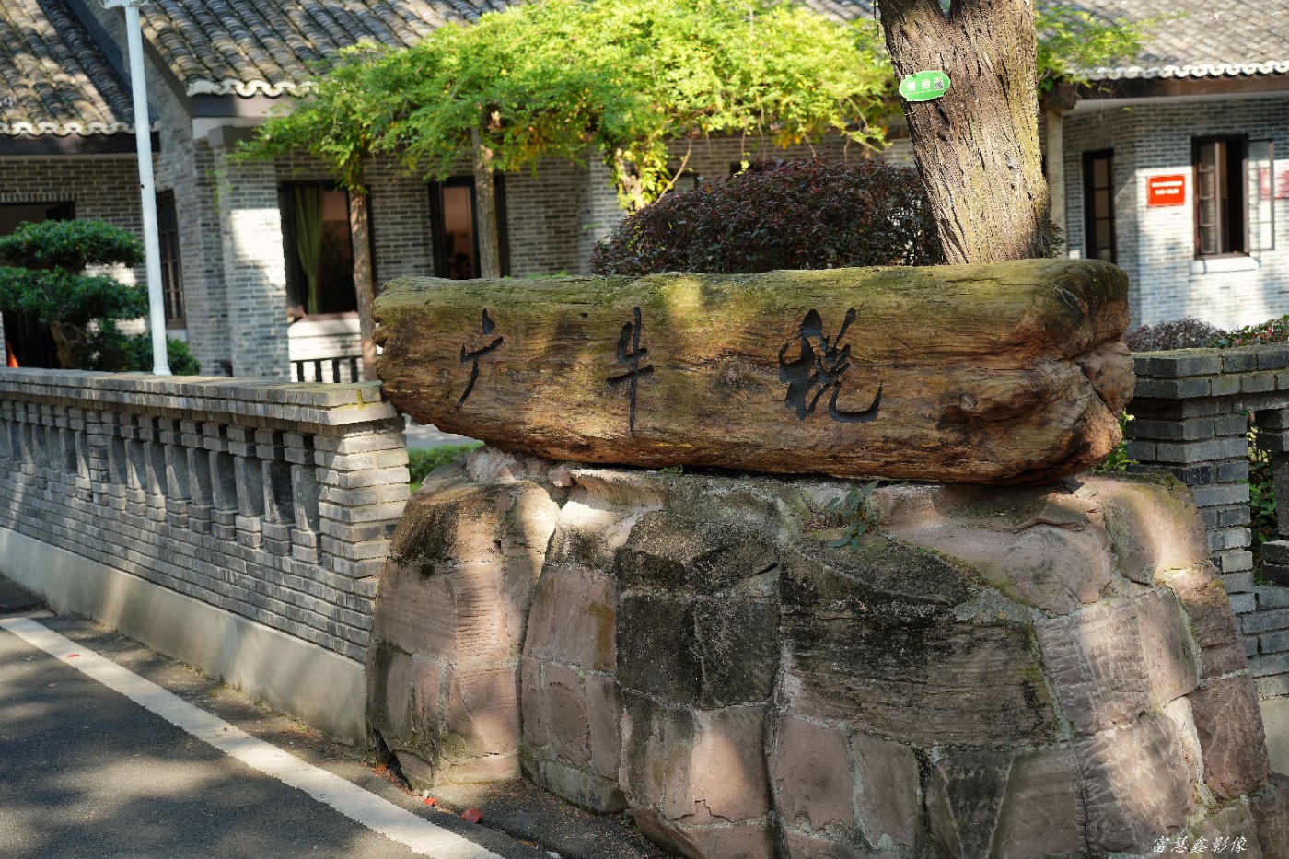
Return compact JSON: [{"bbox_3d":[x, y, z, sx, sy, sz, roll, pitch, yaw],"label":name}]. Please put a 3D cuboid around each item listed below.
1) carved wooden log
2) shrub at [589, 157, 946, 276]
[{"bbox_3d":[0.235,-0.181,6.625,2.500,0.600,0.500,1,6,35],"label":"carved wooden log"},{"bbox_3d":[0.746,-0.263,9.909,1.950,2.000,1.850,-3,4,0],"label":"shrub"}]

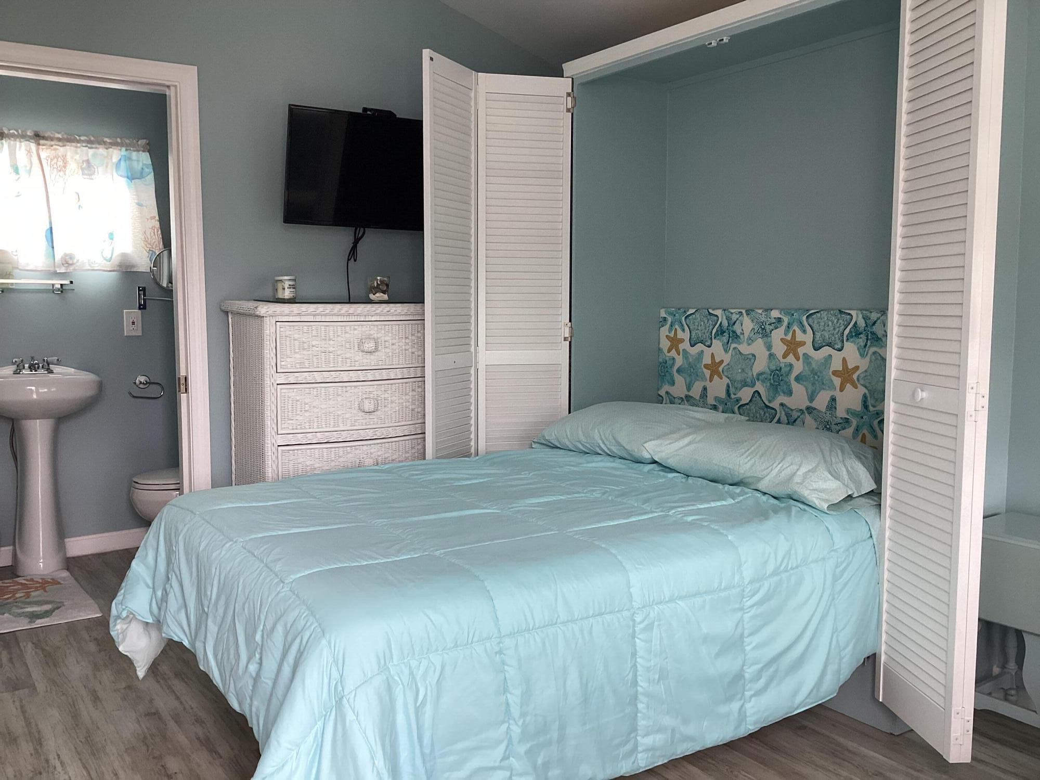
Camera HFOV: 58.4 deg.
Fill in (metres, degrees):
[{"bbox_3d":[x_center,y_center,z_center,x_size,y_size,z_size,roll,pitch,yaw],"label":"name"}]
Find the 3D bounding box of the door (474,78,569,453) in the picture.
[{"bbox_3d":[0.019,-0.283,3.875,0.372,1.990,0.028,-1,5,-10],"label":"door"}]

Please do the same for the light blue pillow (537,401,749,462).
[{"bbox_3d":[0.487,0.145,3.640,0.520,0.200,0.740,-4,6,-34],"label":"light blue pillow"}]

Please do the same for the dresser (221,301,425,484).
[{"bbox_3d":[-0.685,0.288,3.615,0.800,1.243,0.480,-4,6,-34],"label":"dresser"}]

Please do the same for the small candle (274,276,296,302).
[{"bbox_3d":[-0.869,-0.369,3.436,0.077,0.097,0.077,-4,6,-34],"label":"small candle"}]

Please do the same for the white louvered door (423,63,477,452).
[{"bbox_3d":[-0.269,-0.261,3.635,0.028,1.990,0.372,2,6,23],"label":"white louvered door"}]

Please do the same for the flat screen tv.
[{"bbox_3d":[-0.560,-0.847,3.628,0.730,0.430,0.070,-2,17,-31],"label":"flat screen tv"}]

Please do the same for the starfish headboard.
[{"bbox_3d":[0.995,-0.014,3.493,0.050,0.575,1.400,-4,6,-34],"label":"starfish headboard"}]

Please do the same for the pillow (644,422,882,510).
[{"bbox_3d":[0.865,0.202,3.083,0.520,0.200,0.780,-4,7,-39],"label":"pillow"}]

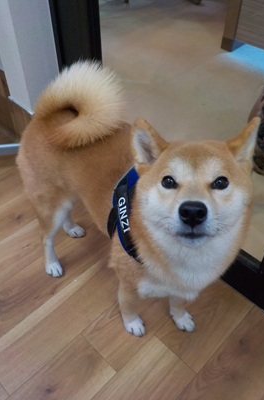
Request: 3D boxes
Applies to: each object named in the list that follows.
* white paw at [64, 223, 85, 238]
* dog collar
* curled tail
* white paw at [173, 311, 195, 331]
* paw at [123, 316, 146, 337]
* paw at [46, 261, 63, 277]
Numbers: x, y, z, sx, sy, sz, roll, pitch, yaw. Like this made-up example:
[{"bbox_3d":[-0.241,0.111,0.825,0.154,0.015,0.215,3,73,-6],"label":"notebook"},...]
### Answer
[{"bbox_3d":[-0.163,0.086,0.984,0.043,0.035,0.053,-33,53,-29],"label":"white paw"},{"bbox_3d":[0.021,0.035,0.586,0.147,0.176,0.137,-28,51,-26],"label":"dog collar"},{"bbox_3d":[-0.097,-0.177,0.642,0.152,0.137,0.113,35,54,30],"label":"curled tail"},{"bbox_3d":[0.117,0.276,0.789,0.042,0.035,0.053,-22,48,-21],"label":"white paw"},{"bbox_3d":[0.005,0.284,0.781,0.045,0.036,0.051,-16,46,-16],"label":"paw"},{"bbox_3d":[-0.199,0.176,0.892,0.041,0.035,0.050,-19,48,-19],"label":"paw"}]

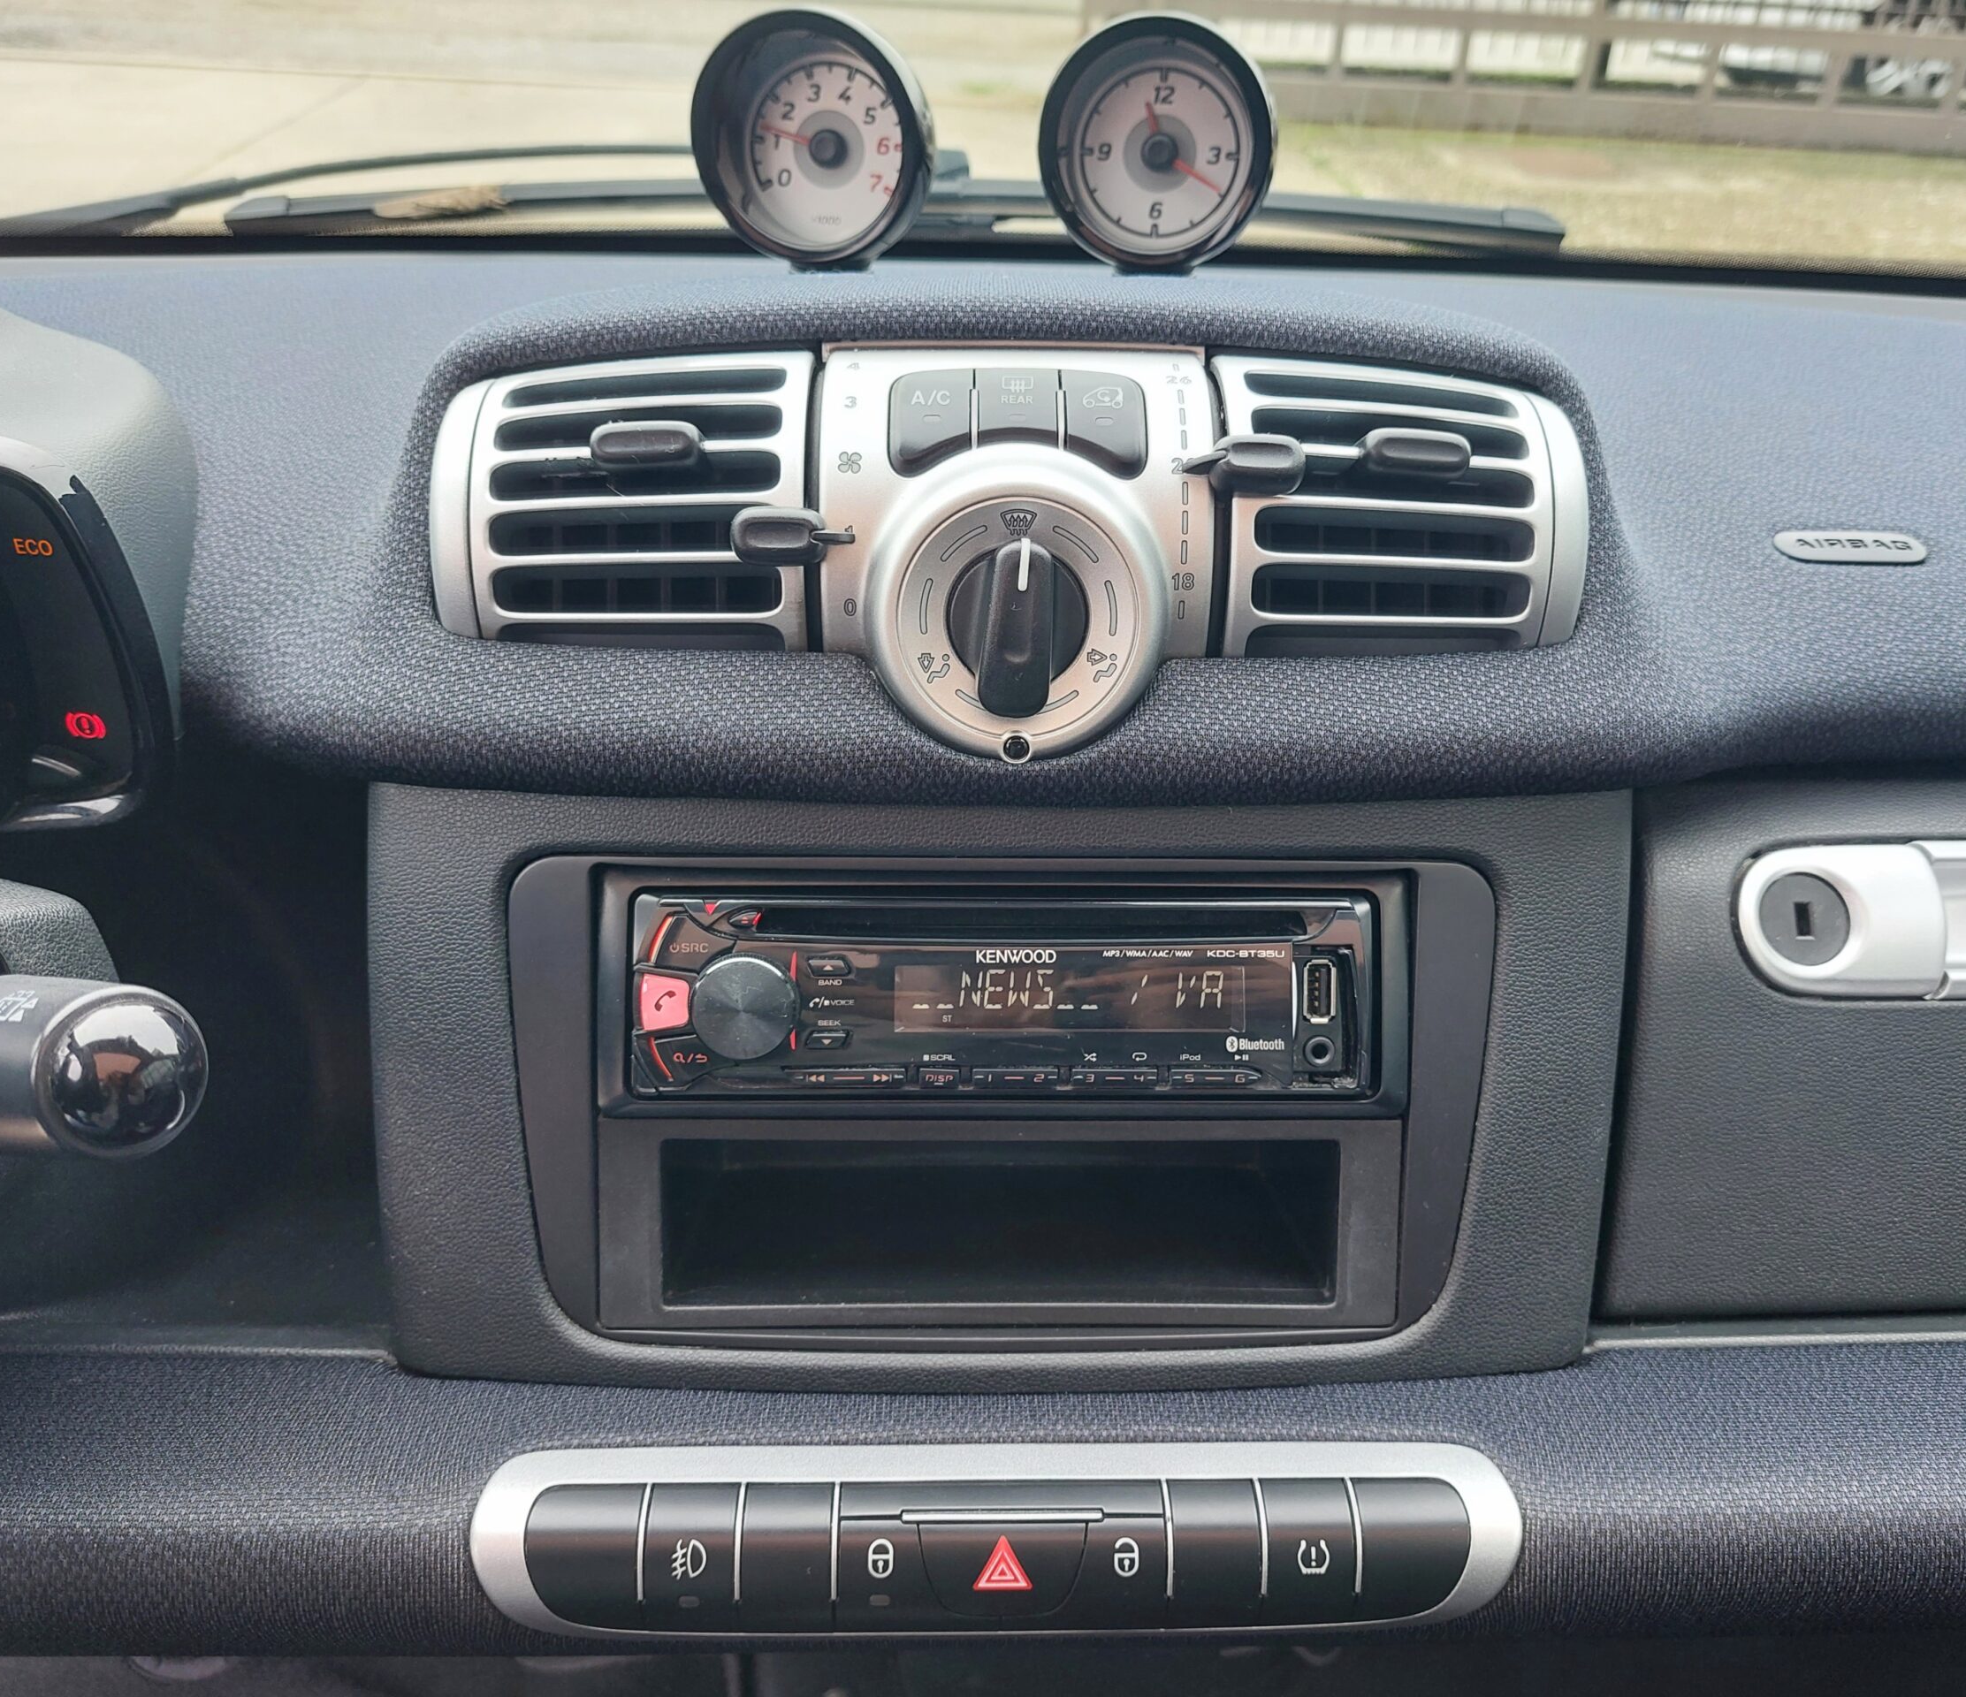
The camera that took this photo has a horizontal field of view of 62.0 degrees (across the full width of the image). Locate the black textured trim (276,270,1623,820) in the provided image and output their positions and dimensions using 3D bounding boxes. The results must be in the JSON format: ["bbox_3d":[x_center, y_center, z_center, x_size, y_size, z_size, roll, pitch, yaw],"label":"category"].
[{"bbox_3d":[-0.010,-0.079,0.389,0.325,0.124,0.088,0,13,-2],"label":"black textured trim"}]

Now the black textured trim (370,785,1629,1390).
[{"bbox_3d":[0.004,0.057,0.388,0.296,0.146,0.043,0,3,-2],"label":"black textured trim"}]

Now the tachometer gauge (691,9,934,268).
[{"bbox_3d":[-0.043,-0.187,0.434,0.061,0.066,0.052,10,12,18],"label":"tachometer gauge"}]

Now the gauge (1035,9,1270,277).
[{"bbox_3d":[0.046,-0.186,0.436,0.061,0.066,0.052,8,14,14],"label":"gauge"}]

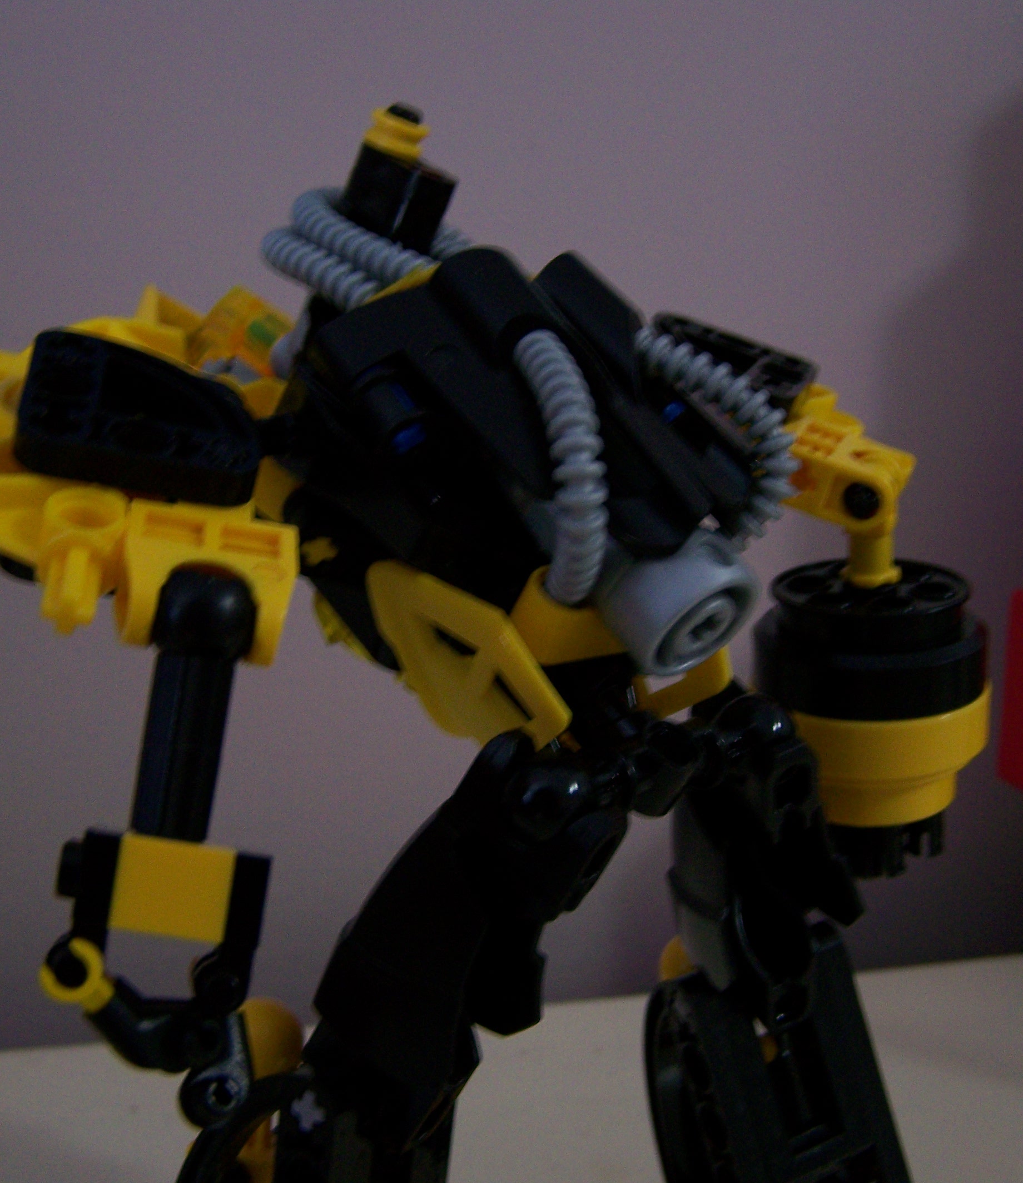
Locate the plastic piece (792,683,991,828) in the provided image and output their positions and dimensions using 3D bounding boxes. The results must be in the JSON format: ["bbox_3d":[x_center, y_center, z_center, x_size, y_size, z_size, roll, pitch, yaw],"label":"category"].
[{"bbox_3d":[0.047,0.020,0.227,0.031,0.017,0.031,-3,16,0],"label":"plastic piece"}]

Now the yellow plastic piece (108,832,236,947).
[{"bbox_3d":[-0.029,0.026,0.149,0.010,0.008,0.008,9,-6,-1],"label":"yellow plastic piece"}]

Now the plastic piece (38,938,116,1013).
[{"bbox_3d":[-0.038,0.033,0.149,0.006,0.005,0.004,45,4,0],"label":"plastic piece"}]

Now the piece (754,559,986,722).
[{"bbox_3d":[0.046,0.006,0.223,0.030,0.013,0.030,-3,16,0],"label":"piece"}]

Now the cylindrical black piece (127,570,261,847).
[{"bbox_3d":[-0.028,0.010,0.150,0.009,0.025,0.009,9,-5,0],"label":"cylindrical black piece"}]

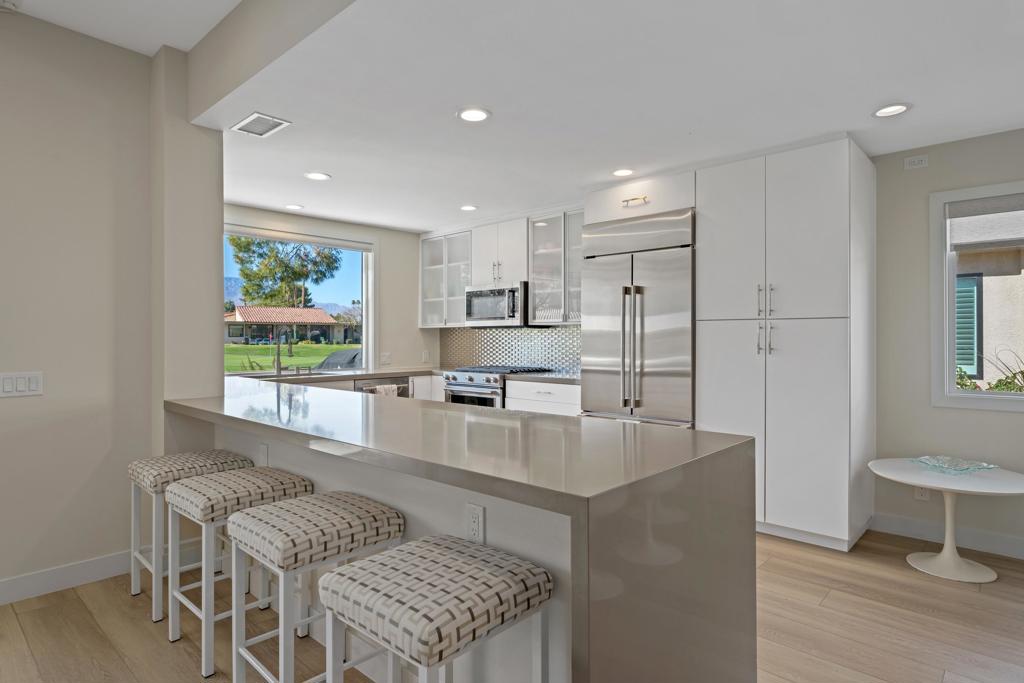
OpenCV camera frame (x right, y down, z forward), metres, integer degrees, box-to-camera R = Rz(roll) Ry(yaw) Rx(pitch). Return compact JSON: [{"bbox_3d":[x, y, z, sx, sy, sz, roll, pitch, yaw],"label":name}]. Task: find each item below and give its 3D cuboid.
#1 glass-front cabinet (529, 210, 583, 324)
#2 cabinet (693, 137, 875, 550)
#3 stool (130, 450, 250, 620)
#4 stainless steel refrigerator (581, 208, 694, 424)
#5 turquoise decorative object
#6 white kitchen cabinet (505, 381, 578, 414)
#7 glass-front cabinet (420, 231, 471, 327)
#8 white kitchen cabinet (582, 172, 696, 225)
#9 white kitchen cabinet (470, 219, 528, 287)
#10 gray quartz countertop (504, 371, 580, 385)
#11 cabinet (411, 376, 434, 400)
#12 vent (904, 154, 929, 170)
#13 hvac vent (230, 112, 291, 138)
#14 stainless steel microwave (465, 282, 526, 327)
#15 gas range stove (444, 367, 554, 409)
[{"bbox_3d":[0.573,-0.660,5.159,0.848,0.991,0.330,0,0,43],"label":"glass-front cabinet"},{"bbox_3d":[1.816,0.018,3.834,0.926,2.405,0.610,0,0,43],"label":"cabinet"},{"bbox_3d":[-1.548,0.890,2.733,0.415,0.645,0.425,0,0,43],"label":"stool"},{"bbox_3d":[1.109,0.150,4.387,0.929,2.100,0.680,0,0,43],"label":"stainless steel refrigerator"},{"bbox_3d":[2.373,0.673,3.055,0.295,0.058,0.295,0,0,-5],"label":"turquoise decorative object"},{"bbox_3d":[0.464,0.783,5.084,0.855,0.870,0.610,0,0,43],"label":"white kitchen cabinet"},{"bbox_3d":[-0.617,-0.657,6.265,0.860,0.997,0.325,0,0,43],"label":"glass-front cabinet"},{"bbox_3d":[1.127,-1.059,4.462,0.928,0.263,0.610,0,0,43],"label":"white kitchen cabinet"},{"bbox_3d":[-0.024,-0.862,5.714,0.758,0.585,0.330,0,0,43],"label":"white kitchen cabinet"},{"bbox_3d":[0.470,0.316,5.029,0.870,0.047,0.670,0,0,43],"label":"gray quartz countertop"},{"bbox_3d":[-1.132,0.769,5.903,0.613,0.860,0.290,0,0,43],"label":"cabinet"},{"bbox_3d":[2.533,-1.123,3.566,0.125,0.076,0.027,0,0,43],"label":"vent"},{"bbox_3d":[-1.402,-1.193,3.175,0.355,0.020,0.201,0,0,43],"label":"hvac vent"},{"bbox_3d":[-0.070,-0.351,5.696,0.757,0.419,0.400,0,0,43],"label":"stainless steel microwave"},{"bbox_3d":[-0.169,0.742,5.575,0.760,0.950,0.725,0,0,43],"label":"gas range stove"}]

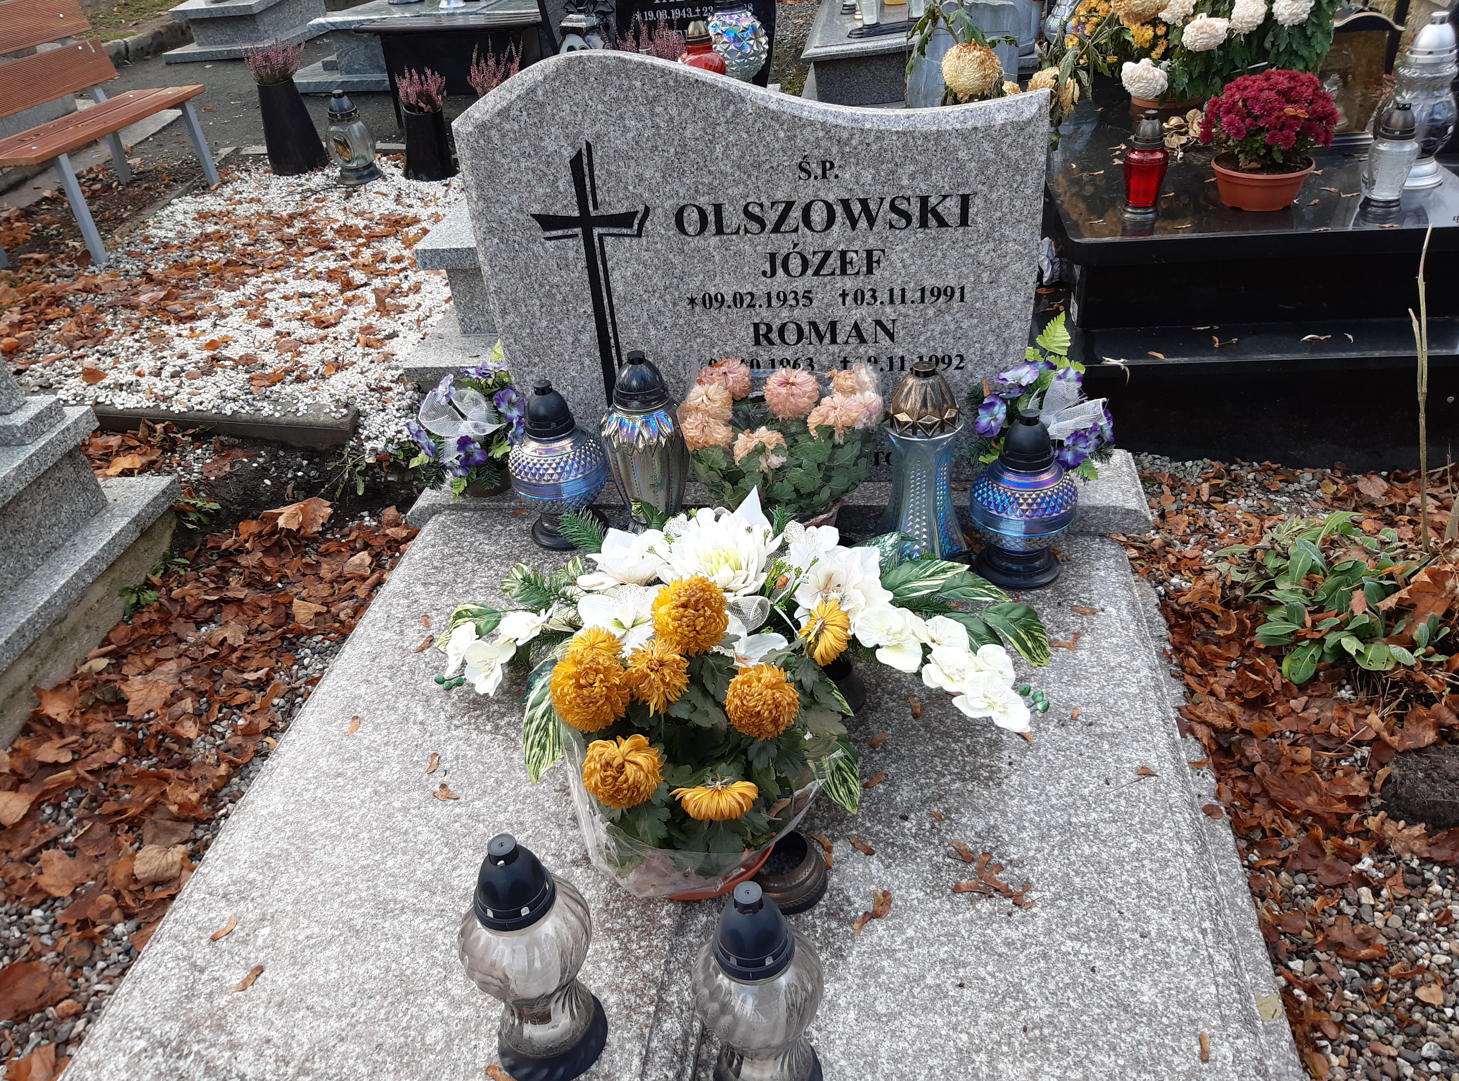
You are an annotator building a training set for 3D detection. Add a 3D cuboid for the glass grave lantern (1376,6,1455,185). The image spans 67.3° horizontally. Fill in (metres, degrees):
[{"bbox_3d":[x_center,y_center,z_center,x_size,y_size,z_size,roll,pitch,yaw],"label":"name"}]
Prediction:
[{"bbox_3d":[1.489,-0.961,2.364,0.175,0.330,0.175,1,34,10],"label":"glass grave lantern"}]

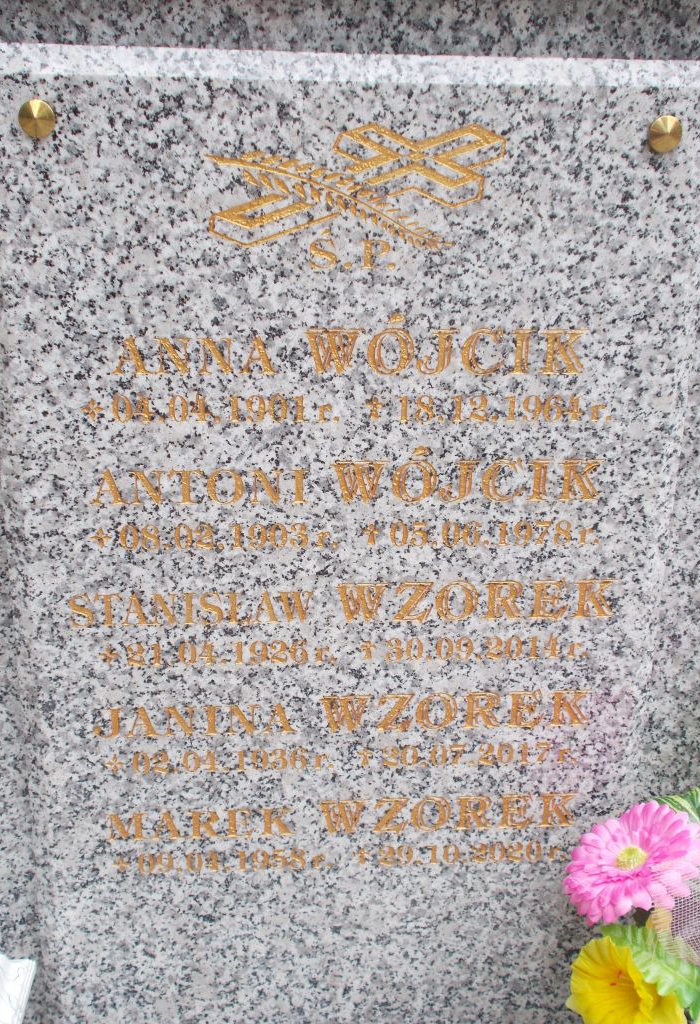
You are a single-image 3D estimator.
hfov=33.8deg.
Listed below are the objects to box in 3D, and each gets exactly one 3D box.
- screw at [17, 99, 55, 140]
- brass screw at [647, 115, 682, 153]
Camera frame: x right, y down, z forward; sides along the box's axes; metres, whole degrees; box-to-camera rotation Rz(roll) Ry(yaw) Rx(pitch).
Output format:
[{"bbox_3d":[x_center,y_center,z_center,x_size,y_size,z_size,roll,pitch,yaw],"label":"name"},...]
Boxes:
[{"bbox_3d":[-0.180,-0.227,0.665,0.021,0.021,0.007,0,22,-5],"label":"screw"},{"bbox_3d":[0.191,-0.228,0.697,0.021,0.021,0.007,0,22,-5],"label":"brass screw"}]

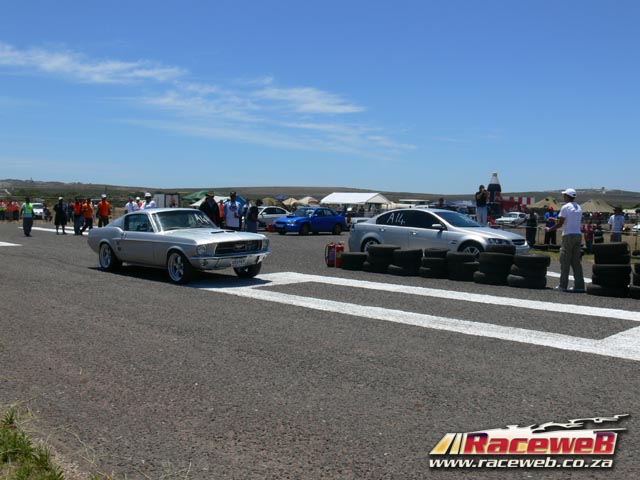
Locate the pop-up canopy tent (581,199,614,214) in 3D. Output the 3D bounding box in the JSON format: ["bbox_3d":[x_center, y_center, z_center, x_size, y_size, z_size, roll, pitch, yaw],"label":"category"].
[{"bbox_3d":[30.199,-2.940,71.075,3.900,3.100,3.900,4,4,43],"label":"pop-up canopy tent"}]

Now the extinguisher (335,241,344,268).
[{"bbox_3d":[0.482,0.351,15.226,0.200,0.613,0.190,1,3,2],"label":"extinguisher"}]

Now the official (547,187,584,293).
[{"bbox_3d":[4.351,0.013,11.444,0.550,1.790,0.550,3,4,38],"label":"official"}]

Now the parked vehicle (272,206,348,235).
[{"bbox_3d":[-0.474,-1.000,34.021,1.740,1.440,4.420,4,4,43],"label":"parked vehicle"}]

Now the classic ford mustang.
[{"bbox_3d":[-3.008,0.037,13.158,1.800,1.300,4.660,-2,4,-44],"label":"classic ford mustang"}]

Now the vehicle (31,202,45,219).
[{"bbox_3d":[-27.447,-2.729,63.054,1.720,1.600,4.400,0,3,-26],"label":"vehicle"}]

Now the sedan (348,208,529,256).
[{"bbox_3d":[3.069,-0.130,17.176,4.890,1.470,1.900,3,4,41],"label":"sedan"}]

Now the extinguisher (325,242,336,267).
[{"bbox_3d":[0.269,0.349,15.496,0.240,0.583,0.190,1,3,1],"label":"extinguisher"}]

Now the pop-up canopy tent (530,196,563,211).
[{"bbox_3d":[26.339,-3.424,75.075,3.900,3.100,3.900,4,4,43],"label":"pop-up canopy tent"}]

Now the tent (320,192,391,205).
[{"bbox_3d":[4.959,-4.725,90.087,8.400,3.600,5.200,4,4,43],"label":"tent"}]

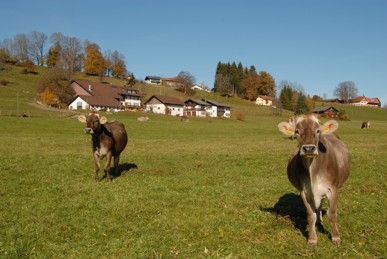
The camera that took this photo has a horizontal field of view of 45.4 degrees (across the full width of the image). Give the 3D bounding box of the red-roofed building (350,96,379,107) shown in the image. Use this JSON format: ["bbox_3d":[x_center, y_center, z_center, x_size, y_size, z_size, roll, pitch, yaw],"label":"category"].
[{"bbox_3d":[137.511,-22.385,370.000,23.000,8.200,13.000,0,2,12],"label":"red-roofed building"}]

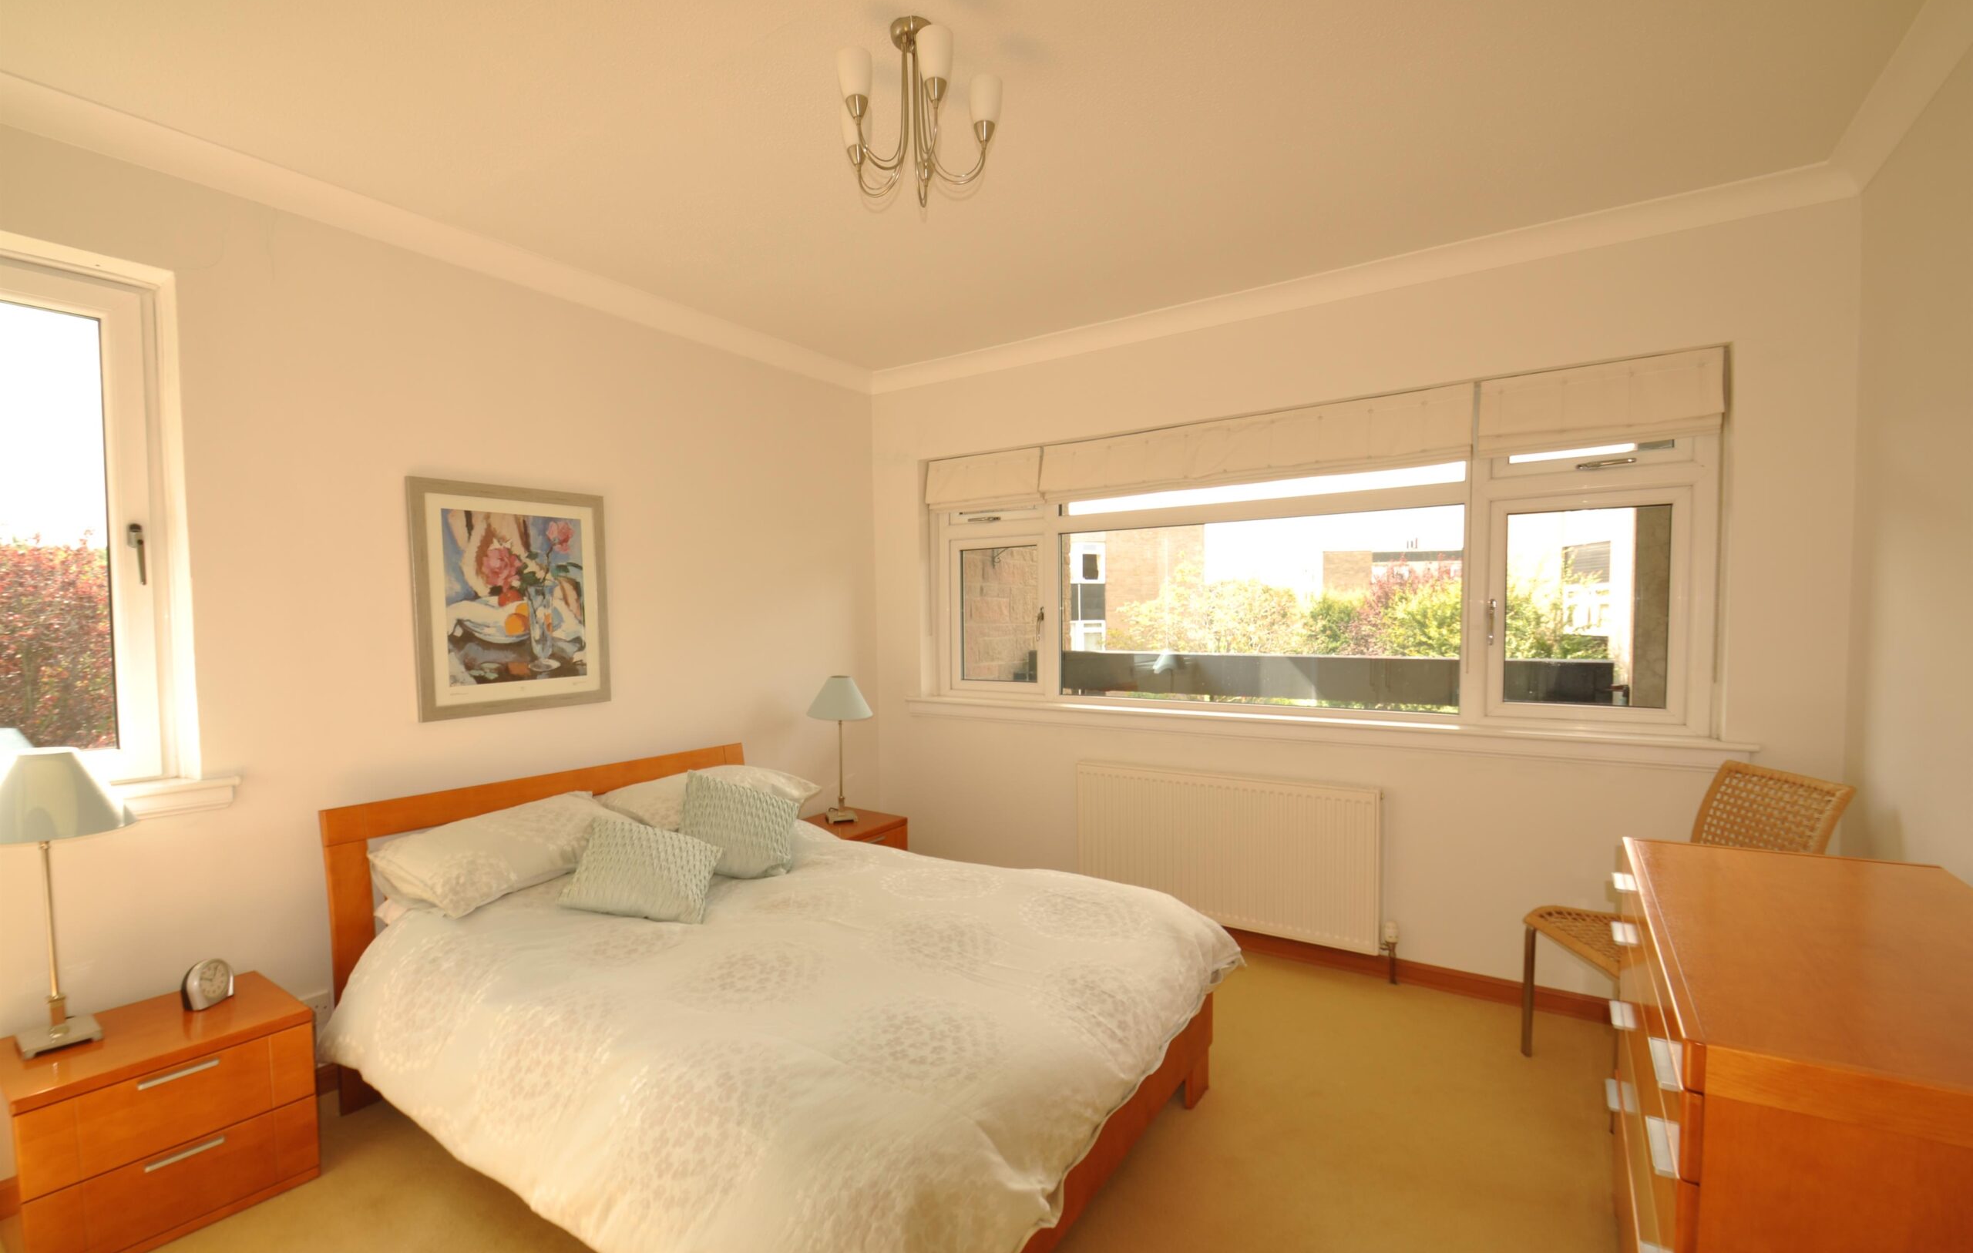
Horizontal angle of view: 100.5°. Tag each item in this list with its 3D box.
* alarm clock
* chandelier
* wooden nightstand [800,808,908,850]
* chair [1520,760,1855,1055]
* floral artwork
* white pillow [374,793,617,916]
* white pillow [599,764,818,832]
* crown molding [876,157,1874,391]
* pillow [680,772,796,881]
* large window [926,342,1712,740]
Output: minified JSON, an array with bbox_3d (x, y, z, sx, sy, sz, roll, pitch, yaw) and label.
[{"bbox_3d":[-1.986,0.900,2.103,0.059,0.114,0.094,0,2,27],"label":"alarm clock"},{"bbox_3d":[-0.154,-1.069,1.707,0.356,0.332,0.356,-1,2,0],"label":"chandelier"},{"bbox_3d":[-0.684,1.138,3.756,0.426,0.441,0.495,0,2,33],"label":"wooden nightstand"},{"bbox_3d":[1.973,0.895,2.368,0.604,0.920,0.445,-1,2,4],"label":"chair"},{"bbox_3d":[-1.593,-0.090,2.803,0.030,0.756,0.641,0,2,33],"label":"floral artwork"},{"bbox_3d":[-1.428,0.683,2.532,0.406,0.158,0.673,27,16,29],"label":"white pillow"},{"bbox_3d":[-1.026,0.665,3.109,0.416,0.158,0.683,27,16,29],"label":"white pillow"},{"bbox_3d":[0.912,-1.258,3.289,3.662,0.084,0.084,0,2,33],"label":"crown molding"},{"bbox_3d":[-0.857,0.690,2.823,0.386,0.129,0.366,21,32,-19],"label":"pillow"},{"bbox_3d":[0.995,-0.240,3.370,3.036,1.214,0.119,0,2,33],"label":"large window"}]

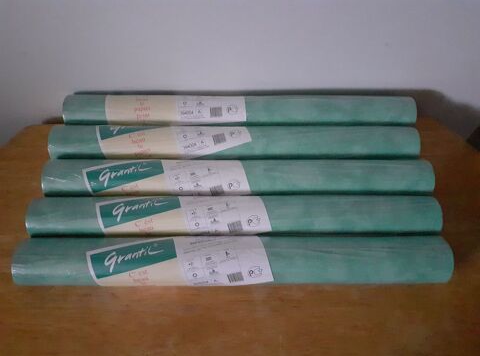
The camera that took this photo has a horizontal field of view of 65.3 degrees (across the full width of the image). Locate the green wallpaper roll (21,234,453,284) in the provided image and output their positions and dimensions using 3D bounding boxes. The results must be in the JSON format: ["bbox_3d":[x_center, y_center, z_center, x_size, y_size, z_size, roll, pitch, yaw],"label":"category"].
[{"bbox_3d":[-0.008,0.106,0.478,0.530,0.059,0.059,0,61,0],"label":"green wallpaper roll"}]

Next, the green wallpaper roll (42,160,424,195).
[{"bbox_3d":[-0.002,0.003,0.535,0.530,0.059,0.059,0,61,0],"label":"green wallpaper roll"}]

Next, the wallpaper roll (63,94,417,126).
[{"bbox_3d":[0.000,-0.099,0.592,0.530,0.059,0.059,0,61,0],"label":"wallpaper roll"}]

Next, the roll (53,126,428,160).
[{"bbox_3d":[-0.007,-0.048,0.563,0.530,0.059,0.059,0,61,0],"label":"roll"}]

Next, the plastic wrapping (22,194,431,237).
[{"bbox_3d":[-0.007,0.054,0.507,0.530,0.059,0.059,0,61,0],"label":"plastic wrapping"}]

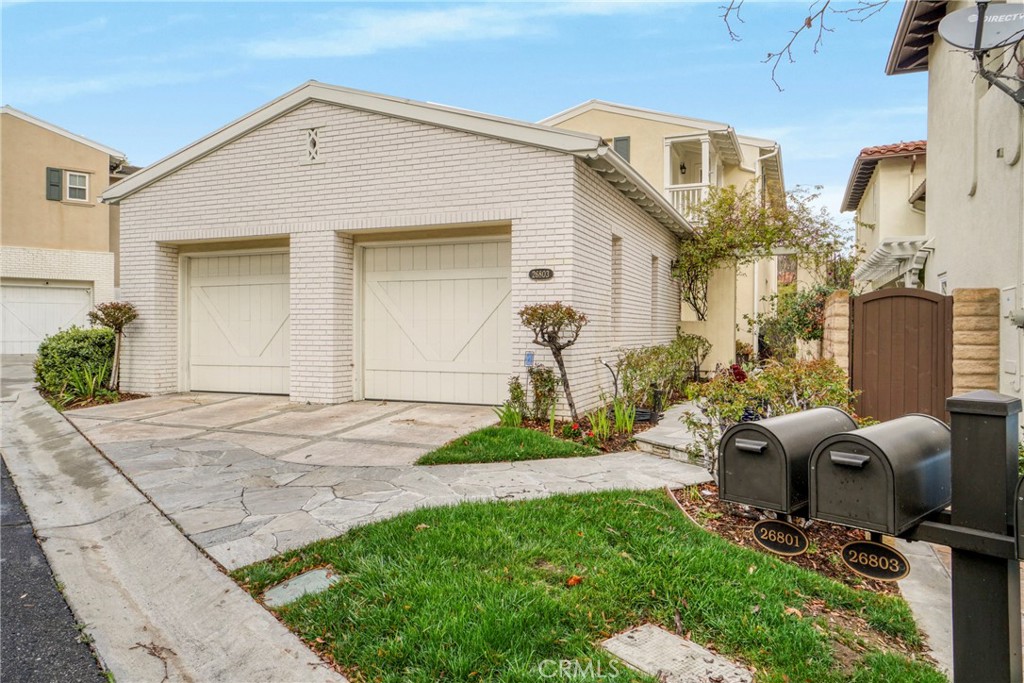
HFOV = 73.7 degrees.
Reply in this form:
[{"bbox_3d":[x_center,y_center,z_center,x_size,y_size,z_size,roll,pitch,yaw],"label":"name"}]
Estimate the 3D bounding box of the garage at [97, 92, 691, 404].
[{"bbox_3d":[-1.225,-1.367,12.740,7.956,4.345,7.878,0,1,23],"label":"garage"}]

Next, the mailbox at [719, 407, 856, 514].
[{"bbox_3d":[0.823,0.325,1.998,0.518,0.220,0.193,-1,1,-44],"label":"mailbox"}]

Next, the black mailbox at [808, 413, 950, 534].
[{"bbox_3d":[0.977,0.323,1.773,0.518,0.220,0.193,-1,1,-43],"label":"black mailbox"}]

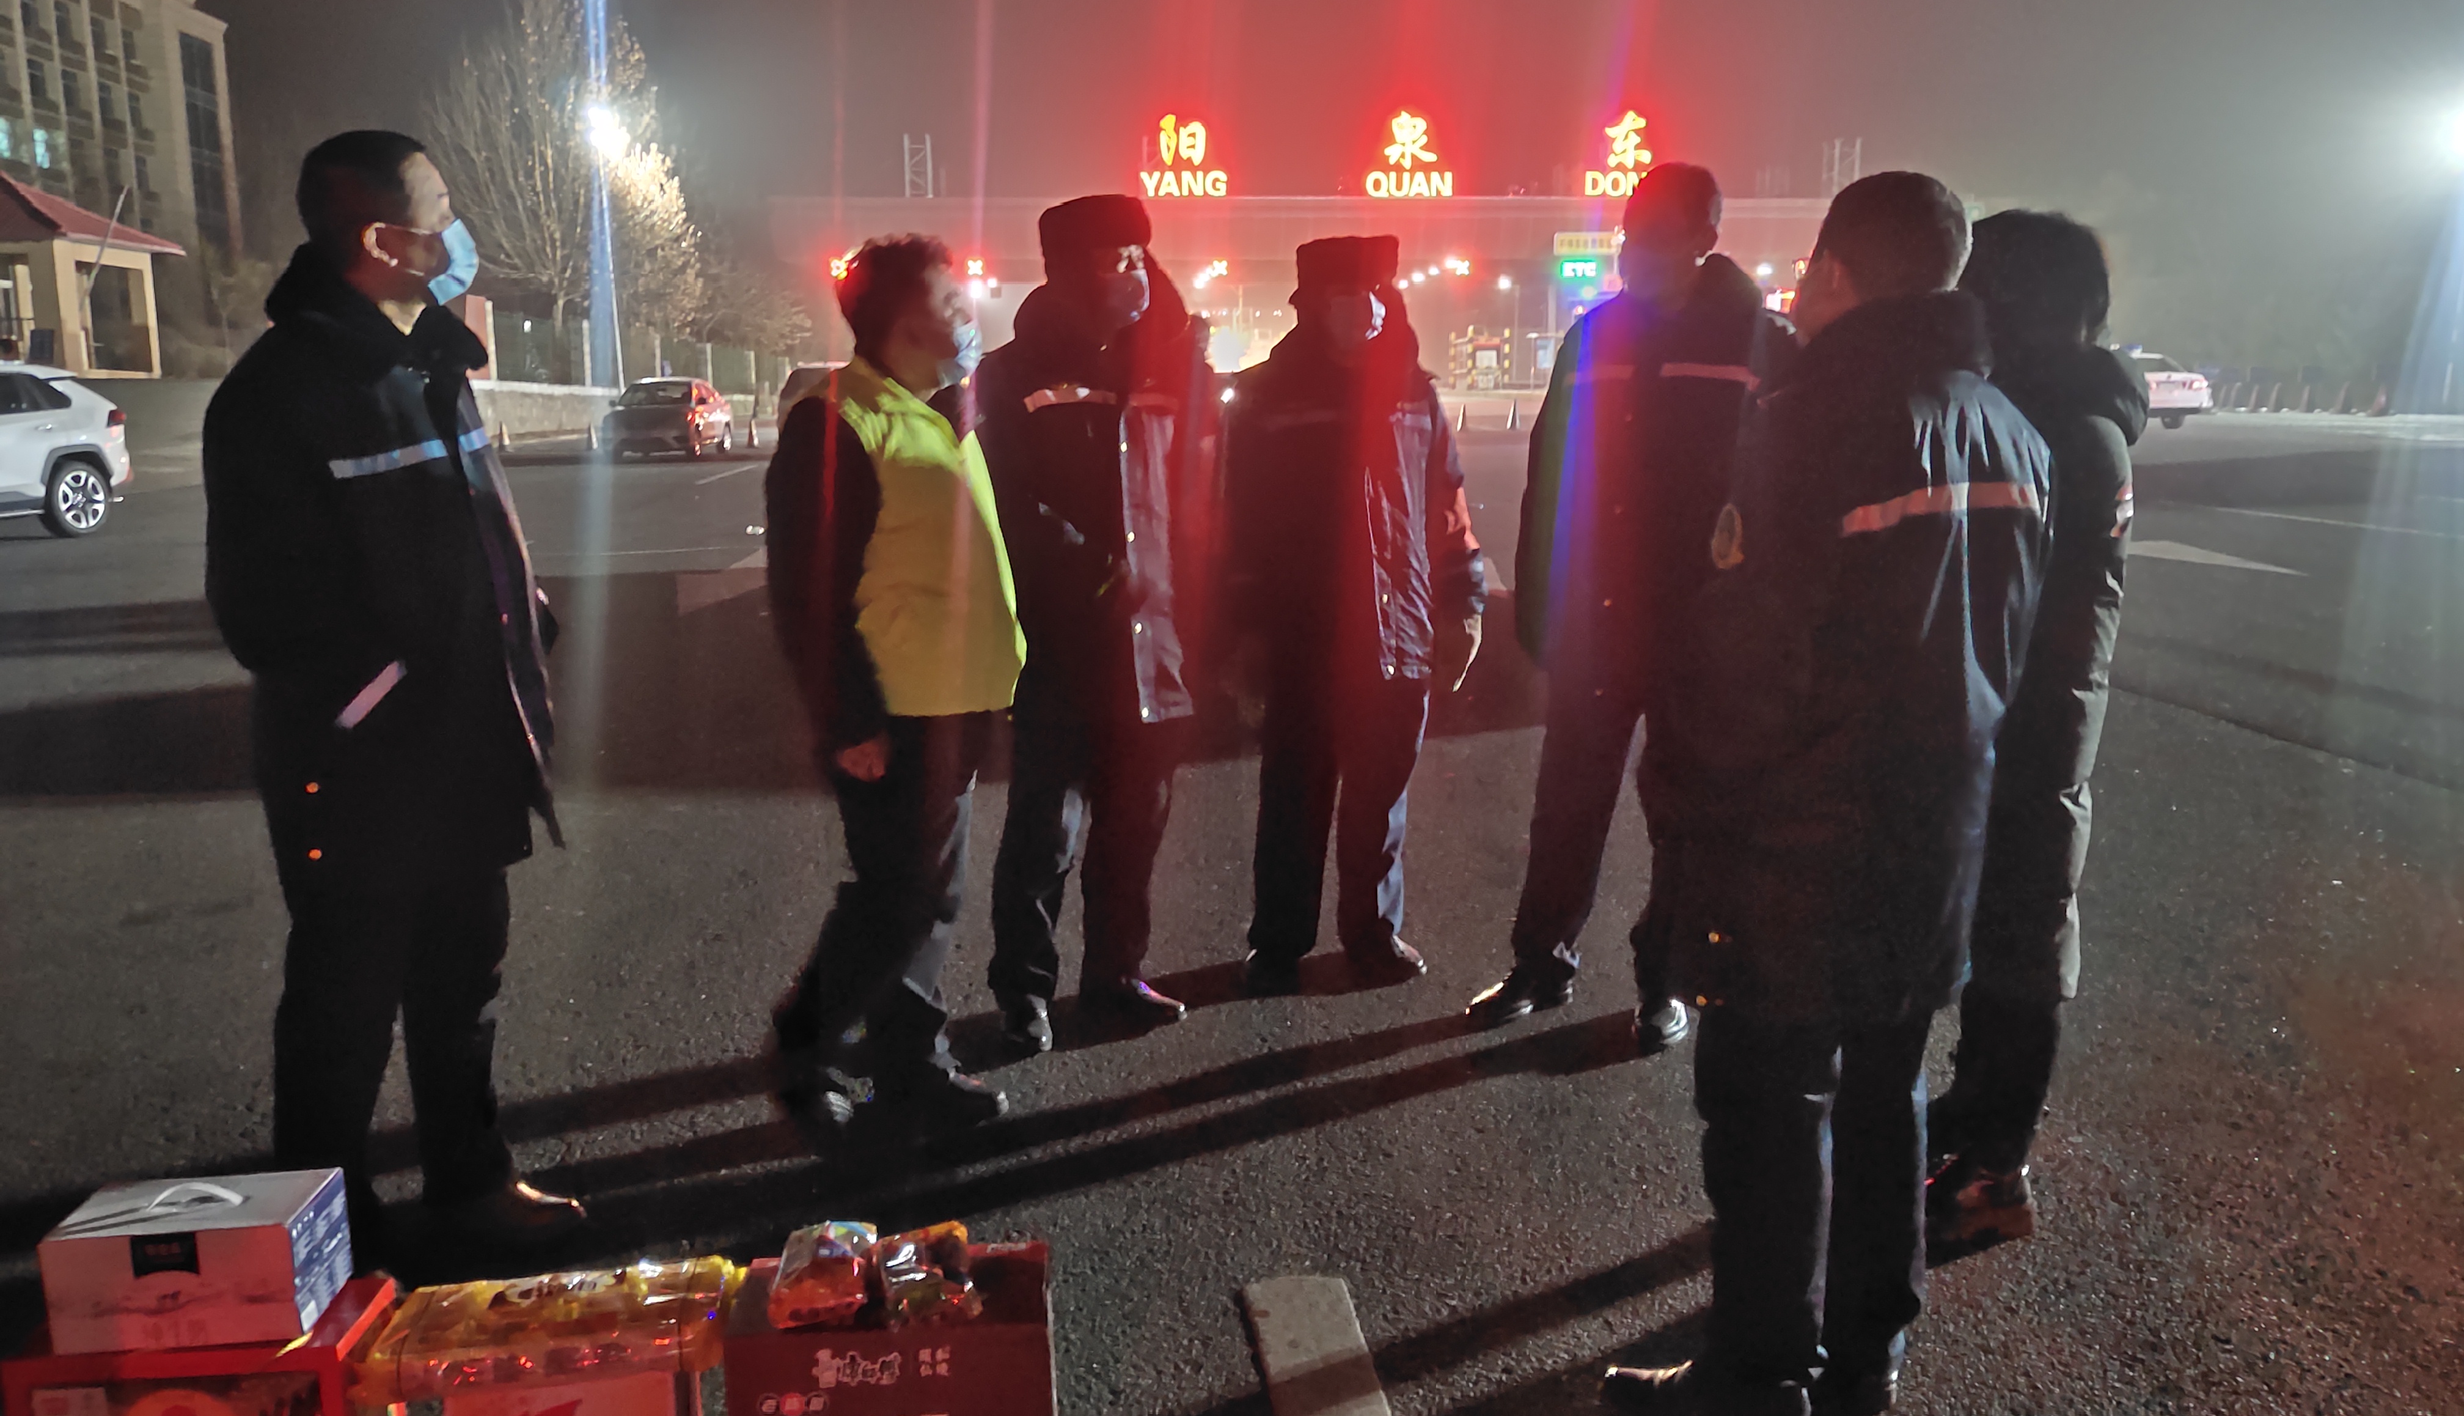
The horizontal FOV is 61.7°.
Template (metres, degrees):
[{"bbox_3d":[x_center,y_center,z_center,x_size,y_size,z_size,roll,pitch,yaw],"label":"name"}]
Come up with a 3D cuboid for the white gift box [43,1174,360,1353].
[{"bbox_3d":[-1.280,0.686,2.563,0.295,0.145,0.180,-1,9,-6],"label":"white gift box"}]

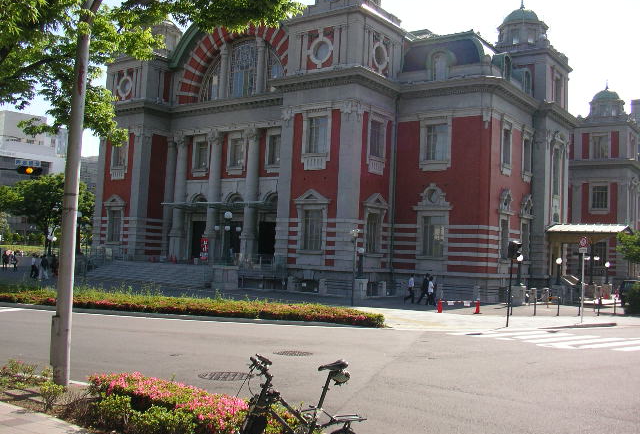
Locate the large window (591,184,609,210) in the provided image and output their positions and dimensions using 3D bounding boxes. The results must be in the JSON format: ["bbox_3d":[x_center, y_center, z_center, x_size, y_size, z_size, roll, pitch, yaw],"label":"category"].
[{"bbox_3d":[30.125,-2.156,73.684,1.799,2.707,0.300,0,-5,36],"label":"large window"}]

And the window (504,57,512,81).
[{"bbox_3d":[12.684,-9.971,46.028,0.300,1.705,1.202,0,-5,36],"label":"window"}]

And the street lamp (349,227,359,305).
[{"bbox_3d":[1.626,2.393,32.806,0.450,3.759,0.320,3,-4,0],"label":"street lamp"}]

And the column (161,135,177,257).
[{"bbox_3d":[-12.671,-1.620,57.225,0.900,10.174,0.900,0,-5,36],"label":"column"}]

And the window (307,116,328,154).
[{"bbox_3d":[-0.158,-5.579,46.400,1.667,2.483,0.200,0,-5,36],"label":"window"}]

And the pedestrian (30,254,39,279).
[{"bbox_3d":[-18.919,3.297,45.380,0.600,1.645,0.500,2,-4,6],"label":"pedestrian"}]

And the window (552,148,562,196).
[{"bbox_3d":[18.125,-3.474,52.270,0.350,3.655,1.900,0,-5,36],"label":"window"}]

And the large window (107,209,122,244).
[{"bbox_3d":[-17.023,0.782,56.621,1.700,2.818,0.300,0,-5,36],"label":"large window"}]

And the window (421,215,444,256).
[{"bbox_3d":[7.469,1.270,45.269,1.682,2.748,0.300,0,-5,36],"label":"window"}]

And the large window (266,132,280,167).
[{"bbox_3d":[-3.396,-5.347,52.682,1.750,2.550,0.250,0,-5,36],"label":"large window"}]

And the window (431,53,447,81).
[{"bbox_3d":[8.407,-10.439,47.744,1.089,1.920,0.250,0,-5,36],"label":"window"}]

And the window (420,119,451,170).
[{"bbox_3d":[7.749,-4.855,46.378,2.250,3.470,0.350,0,-5,36],"label":"window"}]

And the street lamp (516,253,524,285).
[{"bbox_3d":[12.287,3.263,42.134,0.420,1.907,0.420,0,-5,36],"label":"street lamp"}]

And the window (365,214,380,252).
[{"bbox_3d":[3.695,1.130,46.948,0.200,2.716,1.696,0,-5,36],"label":"window"}]

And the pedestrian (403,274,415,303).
[{"bbox_3d":[5.050,4.051,38.600,0.600,1.680,0.500,2,-4,18],"label":"pedestrian"}]

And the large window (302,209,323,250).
[{"bbox_3d":[-0.471,0.812,44.477,1.550,2.637,0.300,0,-5,36],"label":"large window"}]

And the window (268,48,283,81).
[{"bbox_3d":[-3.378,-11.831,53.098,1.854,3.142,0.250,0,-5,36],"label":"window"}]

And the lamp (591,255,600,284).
[{"bbox_3d":[21.932,4.183,54.500,0.700,2.250,0.600,0,-5,36],"label":"lamp"}]

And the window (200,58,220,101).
[{"bbox_3d":[-9.079,-11.500,57.384,2.361,3.678,0.300,0,-5,36],"label":"window"}]

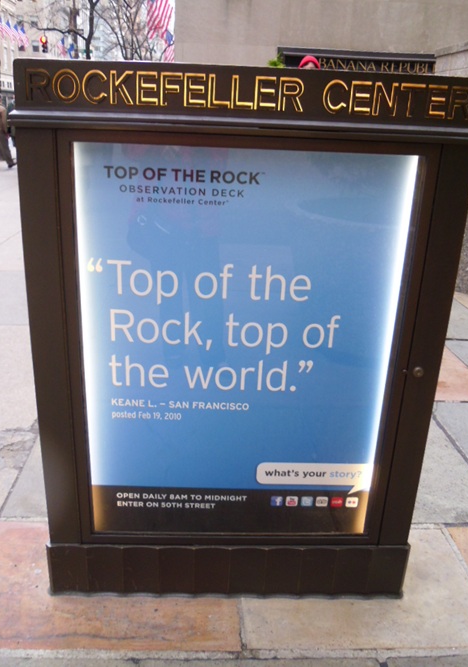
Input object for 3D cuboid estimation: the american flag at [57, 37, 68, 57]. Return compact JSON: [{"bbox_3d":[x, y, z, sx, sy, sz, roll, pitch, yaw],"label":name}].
[{"bbox_3d":[-31.177,-52.128,108.564,1.900,3.490,0.600,2,20,-2],"label":"american flag"}]

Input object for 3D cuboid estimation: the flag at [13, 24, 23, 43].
[{"bbox_3d":[-30.609,-42.229,84.628,1.350,3.070,0.600,2,20,-2],"label":"flag"}]

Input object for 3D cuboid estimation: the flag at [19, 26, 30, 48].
[{"bbox_3d":[-30.657,-43.513,87.496,1.460,3.460,0.600,2,20,-2],"label":"flag"}]

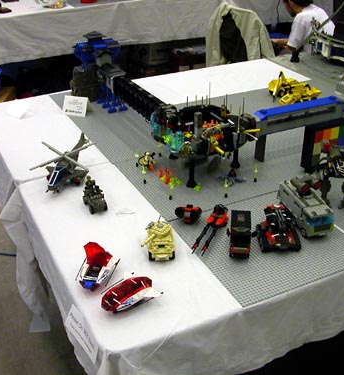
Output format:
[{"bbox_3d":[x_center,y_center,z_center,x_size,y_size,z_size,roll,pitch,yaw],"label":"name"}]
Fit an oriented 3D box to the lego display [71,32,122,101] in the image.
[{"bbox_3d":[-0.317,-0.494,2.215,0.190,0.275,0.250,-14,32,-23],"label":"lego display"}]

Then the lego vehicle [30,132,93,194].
[{"bbox_3d":[-0.312,-0.063,1.614,0.200,0.112,0.250,5,30,11],"label":"lego vehicle"}]

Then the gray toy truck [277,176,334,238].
[{"bbox_3d":[0.358,0.042,1.434,0.071,0.106,0.182,-10,31,-16],"label":"gray toy truck"}]

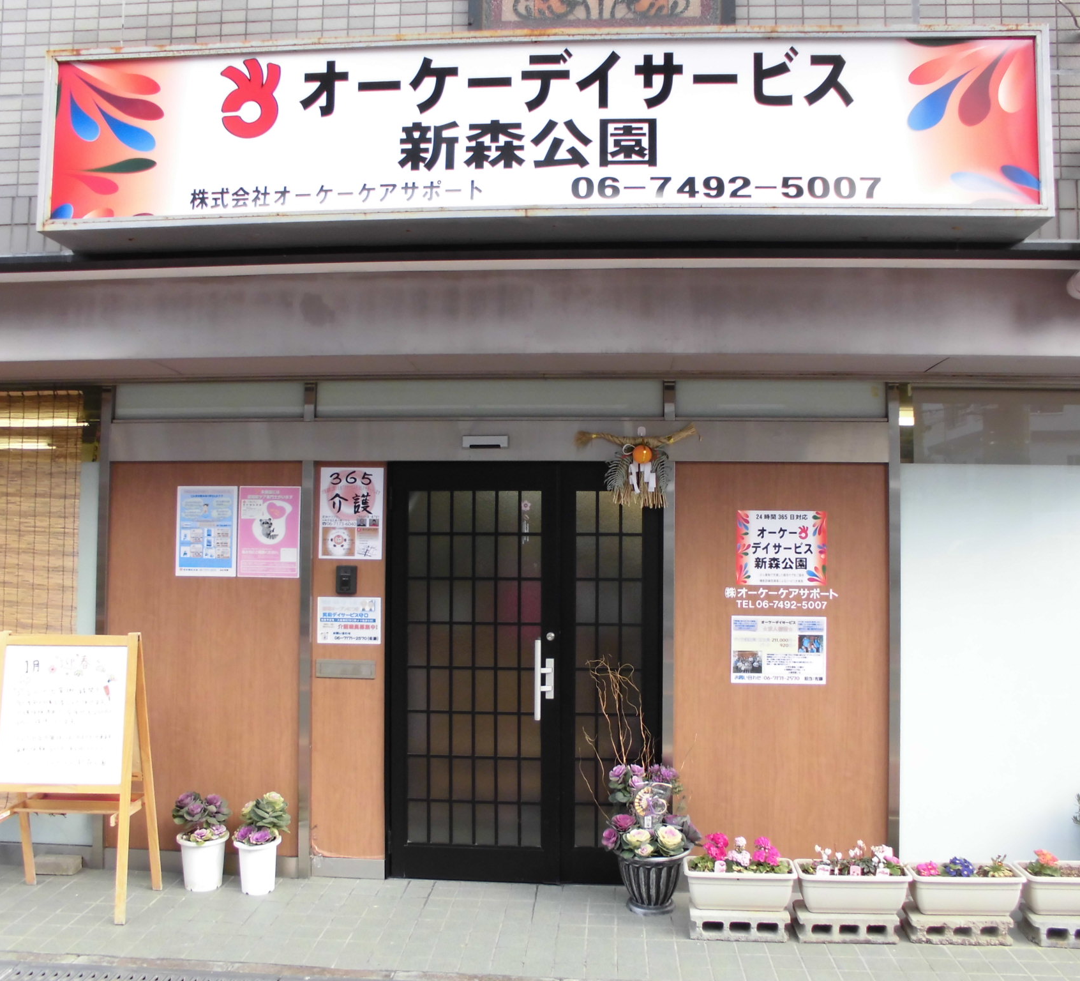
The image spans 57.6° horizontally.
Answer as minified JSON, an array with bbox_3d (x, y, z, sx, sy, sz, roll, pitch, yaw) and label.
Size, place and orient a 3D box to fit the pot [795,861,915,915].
[{"bbox_3d":[1.275,1.625,4.031,0.447,0.157,0.210,0,-1,4],"label":"pot"}]

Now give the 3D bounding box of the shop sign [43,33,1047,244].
[{"bbox_3d":[-0.024,-1.230,3.510,3.475,0.648,0.270,0,-2,4],"label":"shop sign"}]

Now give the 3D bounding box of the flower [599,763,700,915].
[{"bbox_3d":[0.472,1.483,4.238,0.428,0.601,0.400,0,-2,4],"label":"flower"}]

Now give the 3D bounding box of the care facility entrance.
[{"bbox_3d":[-0.070,0.834,4.582,1.280,1.928,0.080,0,-2,4],"label":"care facility entrance"}]

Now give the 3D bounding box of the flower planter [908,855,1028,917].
[{"bbox_3d":[1.645,1.533,3.861,0.430,0.209,0.228,0,-2,4],"label":"flower planter"}]

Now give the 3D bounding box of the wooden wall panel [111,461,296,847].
[{"bbox_3d":[-1.584,0.781,4.655,0.936,1.829,0.050,0,-2,4],"label":"wooden wall panel"}]

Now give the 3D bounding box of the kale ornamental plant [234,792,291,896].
[{"bbox_3d":[-1.257,1.578,4.420,0.265,0.430,0.250,0,-1,4],"label":"kale ornamental plant"}]

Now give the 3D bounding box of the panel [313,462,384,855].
[{"bbox_3d":[-0.886,0.786,4.611,0.347,1.836,0.050,0,-2,4],"label":"panel"}]

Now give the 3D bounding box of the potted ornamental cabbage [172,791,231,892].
[{"bbox_3d":[-1.542,1.585,4.470,0.272,0.413,0.260,0,-1,4],"label":"potted ornamental cabbage"}]

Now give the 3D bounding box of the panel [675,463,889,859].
[{"bbox_3d":[1.086,0.795,4.446,0.959,1.835,0.040,0,-1,4],"label":"panel"}]

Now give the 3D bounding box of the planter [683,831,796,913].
[{"bbox_3d":[0.815,1.560,4.055,0.452,0.280,0.210,0,-1,4],"label":"planter"}]

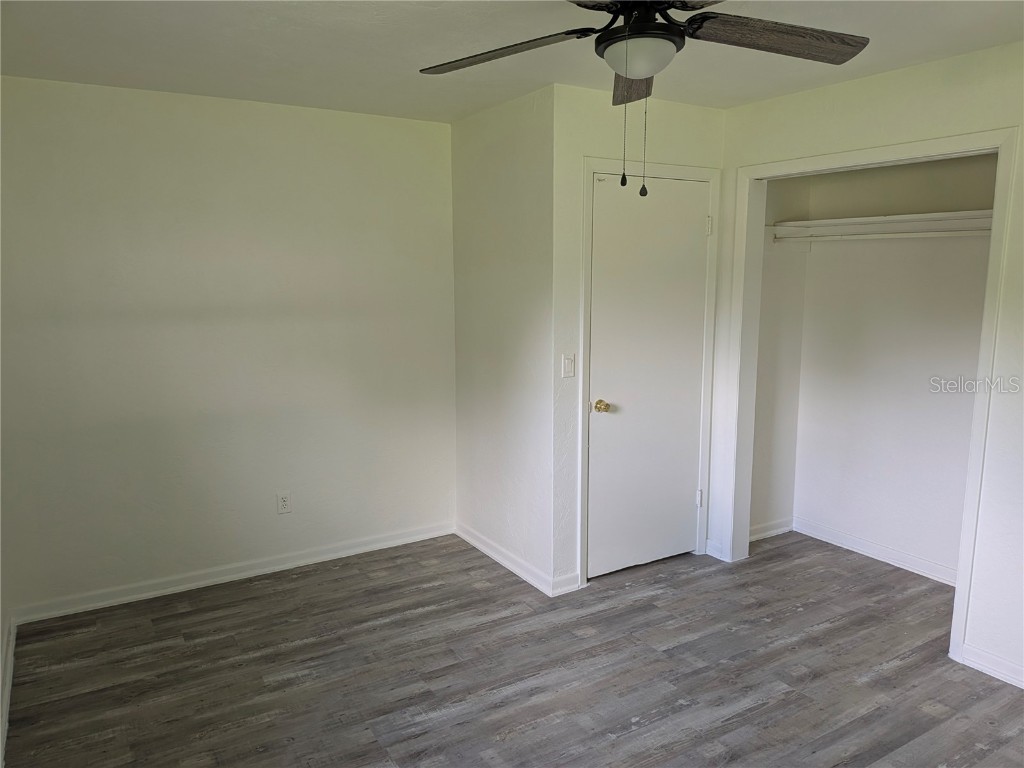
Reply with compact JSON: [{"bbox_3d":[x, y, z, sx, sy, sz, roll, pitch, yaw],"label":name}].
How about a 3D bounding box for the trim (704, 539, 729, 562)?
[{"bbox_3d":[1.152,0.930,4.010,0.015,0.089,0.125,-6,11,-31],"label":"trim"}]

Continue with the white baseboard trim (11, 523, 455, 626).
[{"bbox_3d":[-1.312,0.972,3.818,2.270,0.089,0.015,-6,11,-31],"label":"white baseboard trim"}]

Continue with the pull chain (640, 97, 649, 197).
[{"bbox_3d":[0.382,-0.693,2.040,0.020,0.300,0.020,0,9,0],"label":"pull chain"}]

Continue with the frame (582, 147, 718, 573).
[{"bbox_3d":[0.697,-0.048,3.709,0.900,2.120,0.100,-6,11,-31],"label":"frame"}]

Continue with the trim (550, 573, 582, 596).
[{"bbox_3d":[0.266,1.006,3.571,0.173,0.089,0.015,-6,11,-31],"label":"trim"}]

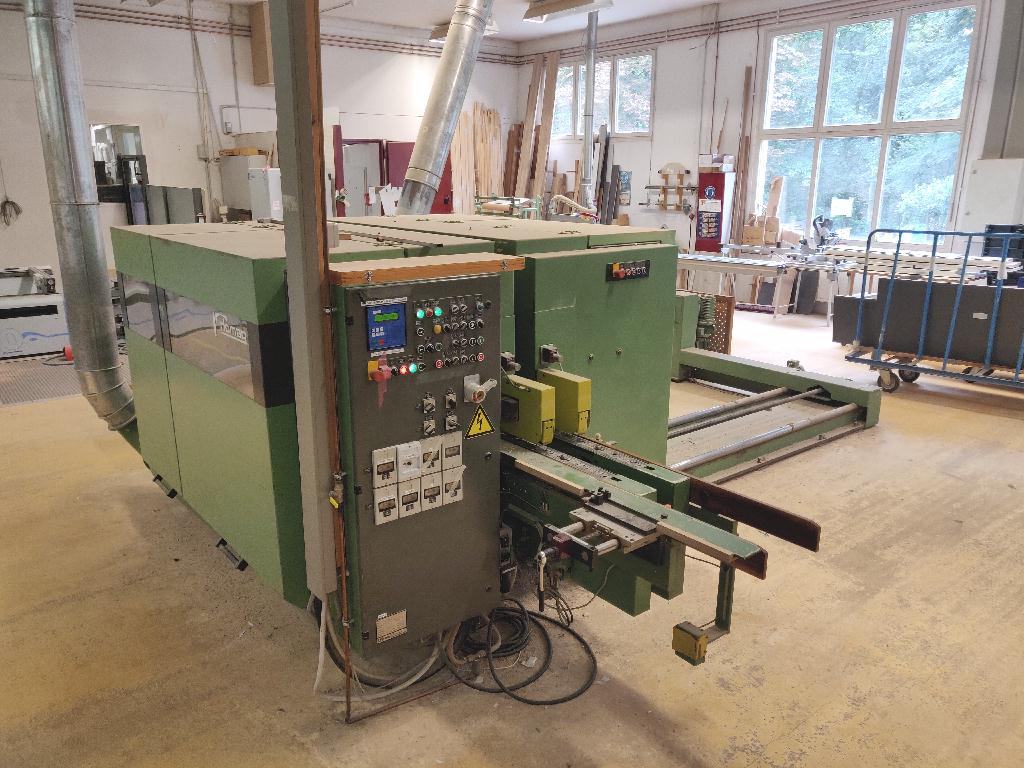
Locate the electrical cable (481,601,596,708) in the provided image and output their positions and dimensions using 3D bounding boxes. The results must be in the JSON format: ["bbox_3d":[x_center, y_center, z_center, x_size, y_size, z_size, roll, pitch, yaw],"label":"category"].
[{"bbox_3d":[0.093,0.993,2.864,0.392,0.110,0.629,-3,15,-12],"label":"electrical cable"}]

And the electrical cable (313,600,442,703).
[{"bbox_3d":[-0.447,0.898,2.707,0.570,0.380,0.270,-11,19,-37],"label":"electrical cable"}]

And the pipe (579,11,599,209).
[{"bbox_3d":[1.250,-4.374,11.787,0.140,3.080,0.140,-14,20,-43],"label":"pipe"}]

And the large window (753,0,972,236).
[{"bbox_3d":[4.727,-3.504,10.343,0.150,2.920,2.850,-14,20,-43],"label":"large window"}]

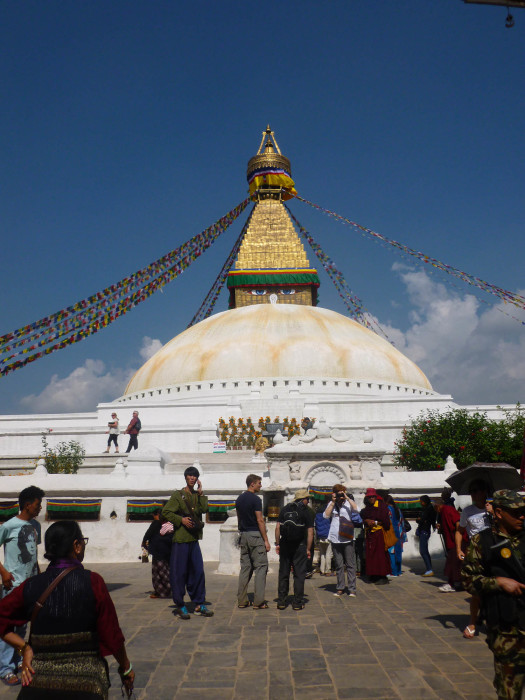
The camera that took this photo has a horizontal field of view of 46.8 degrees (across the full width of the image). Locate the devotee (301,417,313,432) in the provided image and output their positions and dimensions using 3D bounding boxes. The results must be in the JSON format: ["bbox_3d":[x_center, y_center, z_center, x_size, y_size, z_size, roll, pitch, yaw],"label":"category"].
[{"bbox_3d":[1.826,3.524,25.483,0.480,1.420,0.400,-6,-14,19],"label":"devotee"}]

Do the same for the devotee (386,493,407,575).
[{"bbox_3d":[2.635,3.700,12.159,0.520,1.554,0.500,-3,-14,9],"label":"devotee"}]

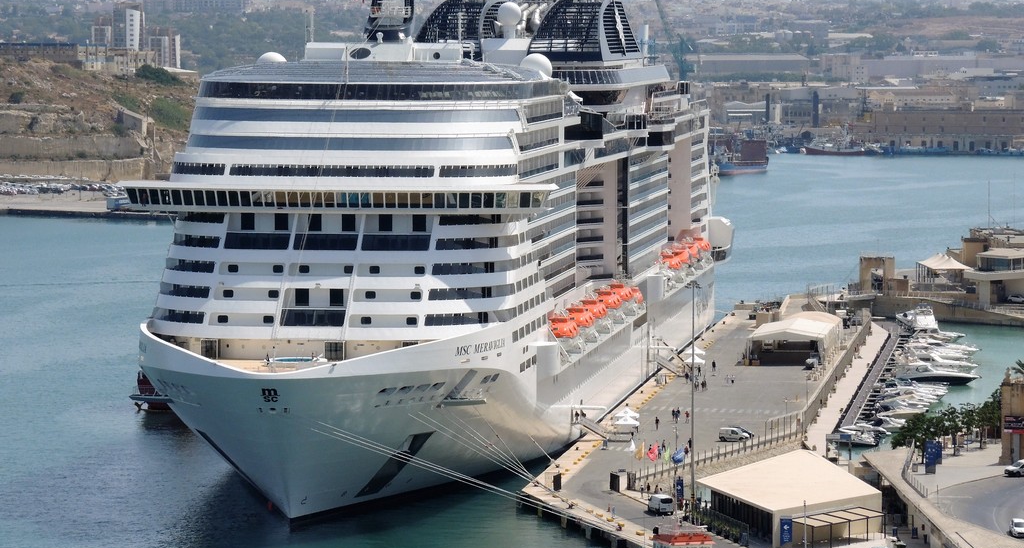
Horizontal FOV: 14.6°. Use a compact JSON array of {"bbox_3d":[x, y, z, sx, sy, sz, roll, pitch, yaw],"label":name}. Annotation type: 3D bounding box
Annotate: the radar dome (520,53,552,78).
[{"bbox_3d":[3.220,-26.903,524.847,4.200,4.100,4.200,1,4,8],"label":"radar dome"}]

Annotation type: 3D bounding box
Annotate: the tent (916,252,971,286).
[{"bbox_3d":[83.844,-0.387,773.277,8.000,6.000,19.500,0,4,-3],"label":"tent"}]

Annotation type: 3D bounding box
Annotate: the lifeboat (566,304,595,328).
[{"bbox_3d":[9.696,6.029,567.504,3.800,3.200,10.800,1,4,8],"label":"lifeboat"}]

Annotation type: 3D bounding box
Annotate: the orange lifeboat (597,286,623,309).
[{"bbox_3d":[14.415,3.773,601.605,3.800,3.200,10.800,1,4,8],"label":"orange lifeboat"}]

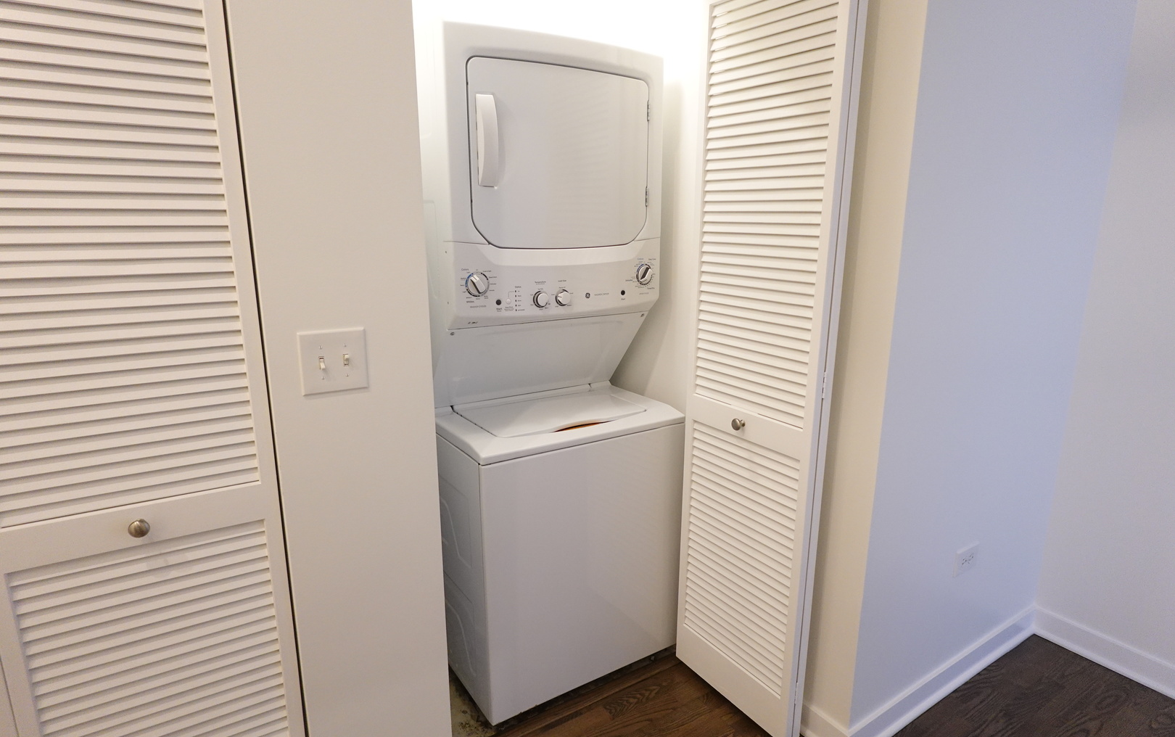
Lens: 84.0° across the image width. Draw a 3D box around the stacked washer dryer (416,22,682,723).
[{"bbox_3d":[-0.195,0.007,2.152,0.684,1.901,0.791,-8,15,-32],"label":"stacked washer dryer"}]

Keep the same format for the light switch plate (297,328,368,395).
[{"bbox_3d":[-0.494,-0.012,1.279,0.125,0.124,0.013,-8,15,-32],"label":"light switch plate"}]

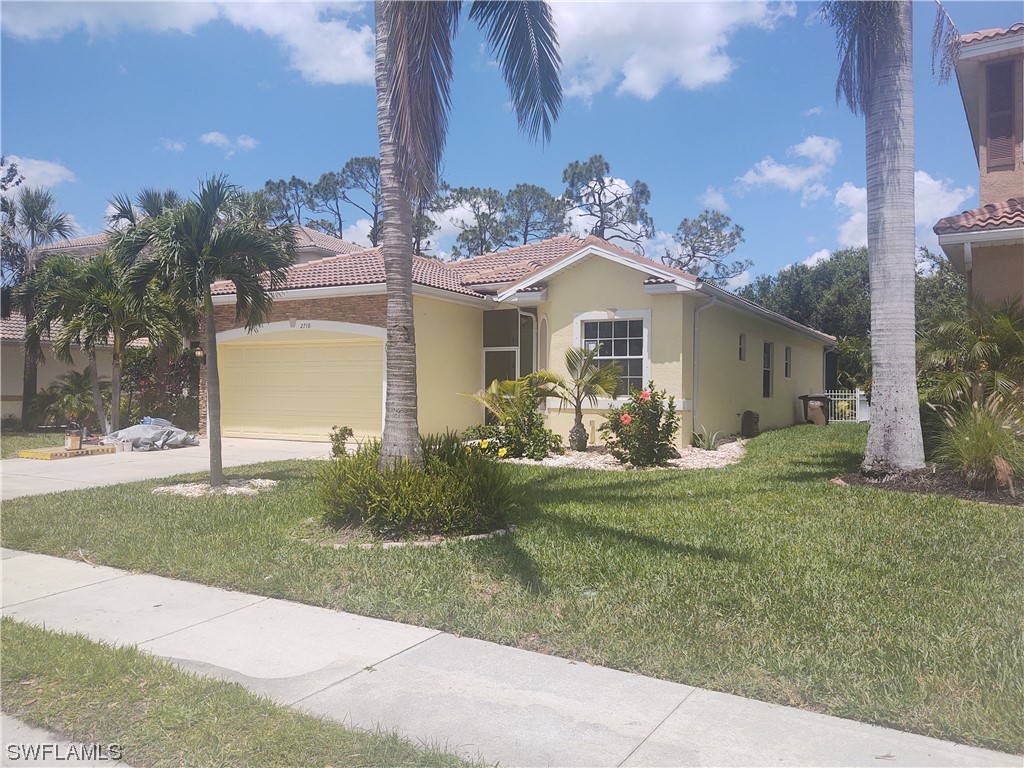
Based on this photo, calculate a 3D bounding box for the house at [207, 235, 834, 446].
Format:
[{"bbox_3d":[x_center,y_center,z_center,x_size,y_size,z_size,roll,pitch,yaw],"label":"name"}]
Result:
[{"bbox_3d":[2.542,-1.485,25.290,11.700,5.750,21.500,0,-1,29],"label":"house"}]

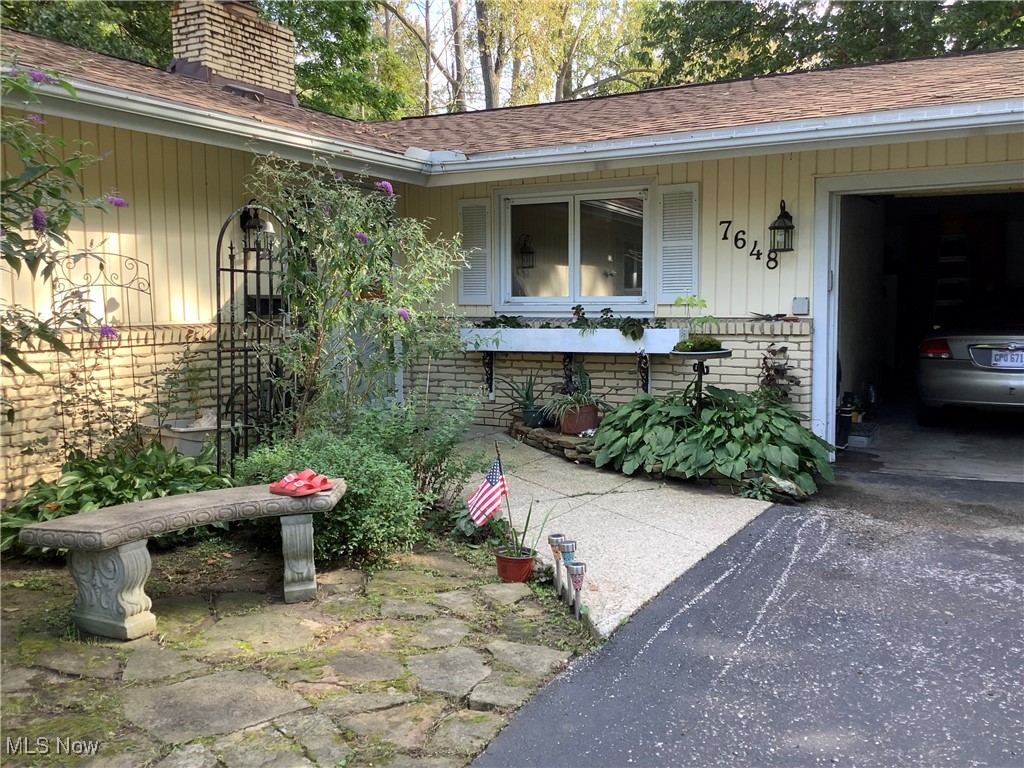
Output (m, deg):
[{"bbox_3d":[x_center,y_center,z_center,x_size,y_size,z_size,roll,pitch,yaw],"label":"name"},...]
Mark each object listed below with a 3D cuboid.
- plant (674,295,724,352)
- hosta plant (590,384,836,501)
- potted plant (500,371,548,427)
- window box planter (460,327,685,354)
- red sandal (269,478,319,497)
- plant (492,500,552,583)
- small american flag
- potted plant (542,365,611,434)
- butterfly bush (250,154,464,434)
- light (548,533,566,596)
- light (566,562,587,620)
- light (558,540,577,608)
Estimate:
[{"bbox_3d":[1.335,-0.435,6.600,0.360,0.410,0.340,2,6,29],"label":"plant"},{"bbox_3d":[1.428,0.317,6.503,1.720,0.580,1.220,2,6,29],"label":"hosta plant"},{"bbox_3d":[0.136,0.132,8.061,0.460,0.500,0.440,-1,5,0],"label":"potted plant"},{"bbox_3d":[0.484,-0.379,7.965,2.080,0.200,0.235,2,6,29],"label":"window box planter"},{"bbox_3d":[-1.022,0.476,4.298,0.250,0.082,0.098,4,6,45],"label":"red sandal"},{"bbox_3d":[0.050,0.753,4.399,0.280,0.365,0.250,0,4,0],"label":"plant"},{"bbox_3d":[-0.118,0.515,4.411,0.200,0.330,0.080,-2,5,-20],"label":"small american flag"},{"bbox_3d":[0.516,0.132,7.331,0.530,0.570,0.460,0,4,0],"label":"potted plant"},{"bbox_3d":[-1.030,-0.418,6.036,1.400,2.080,1.250,0,4,0],"label":"butterfly bush"},{"bbox_3d":[0.203,0.812,4.092,0.073,0.272,0.073,0,4,0],"label":"light"},{"bbox_3d":[0.270,0.859,3.805,0.073,0.240,0.073,0,4,0],"label":"light"},{"bbox_3d":[0.239,0.791,3.771,0.070,0.285,0.070,-1,6,29],"label":"light"}]

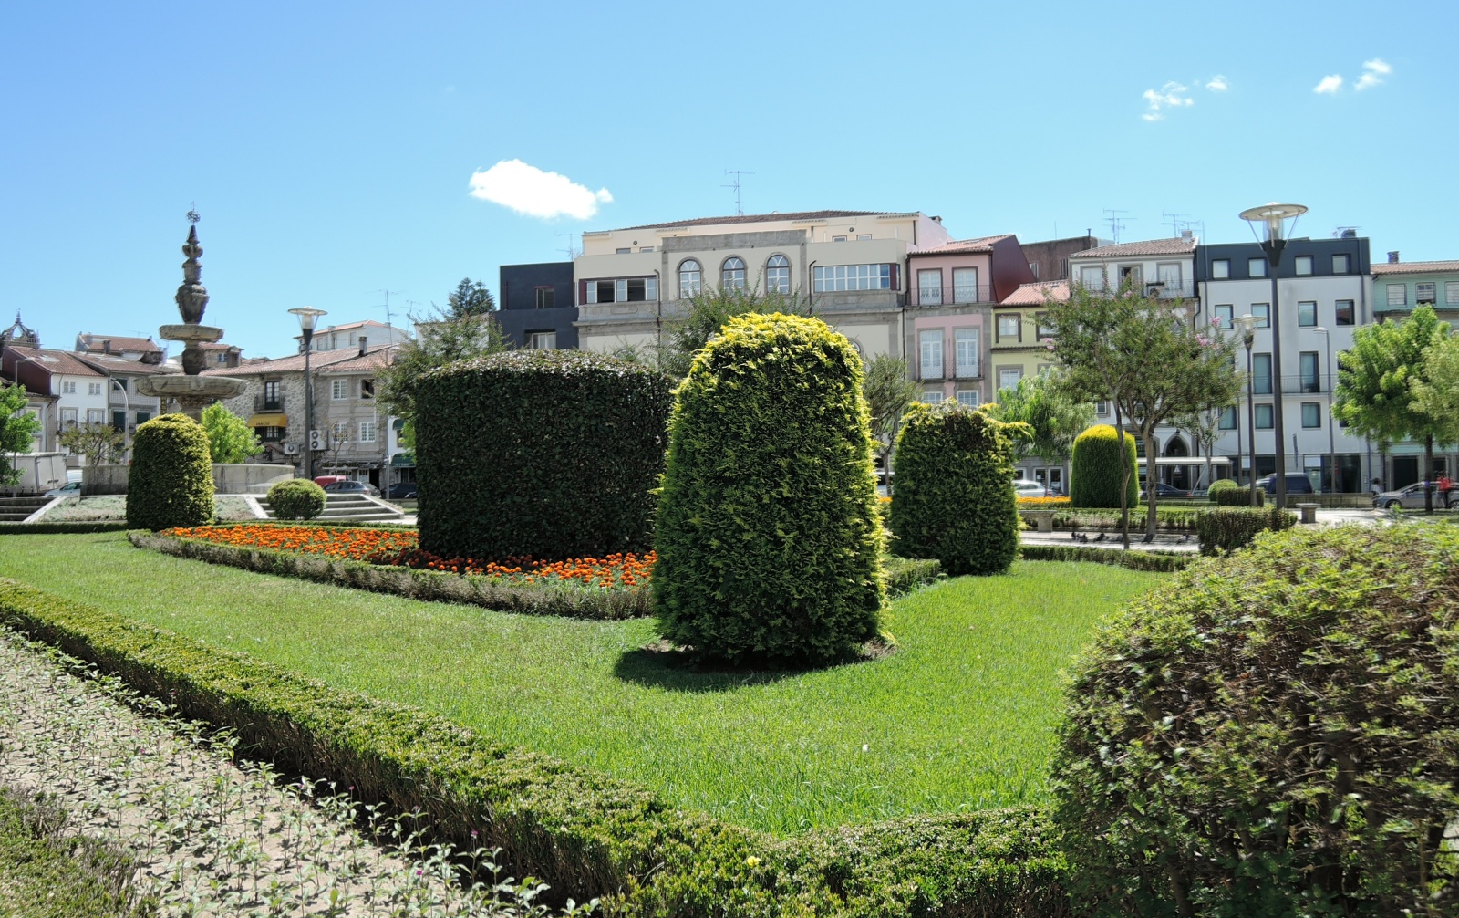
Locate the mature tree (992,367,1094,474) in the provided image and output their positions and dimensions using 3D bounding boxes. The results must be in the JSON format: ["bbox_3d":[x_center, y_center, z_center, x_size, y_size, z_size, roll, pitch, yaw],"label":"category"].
[{"bbox_3d":[14.237,-0.961,45.979,4.700,6.320,4.700,-1,-2,0],"label":"mature tree"}]

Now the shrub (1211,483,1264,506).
[{"bbox_3d":[16.063,1.136,32.000,1.650,0.780,1.300,-1,-1,27],"label":"shrub"}]

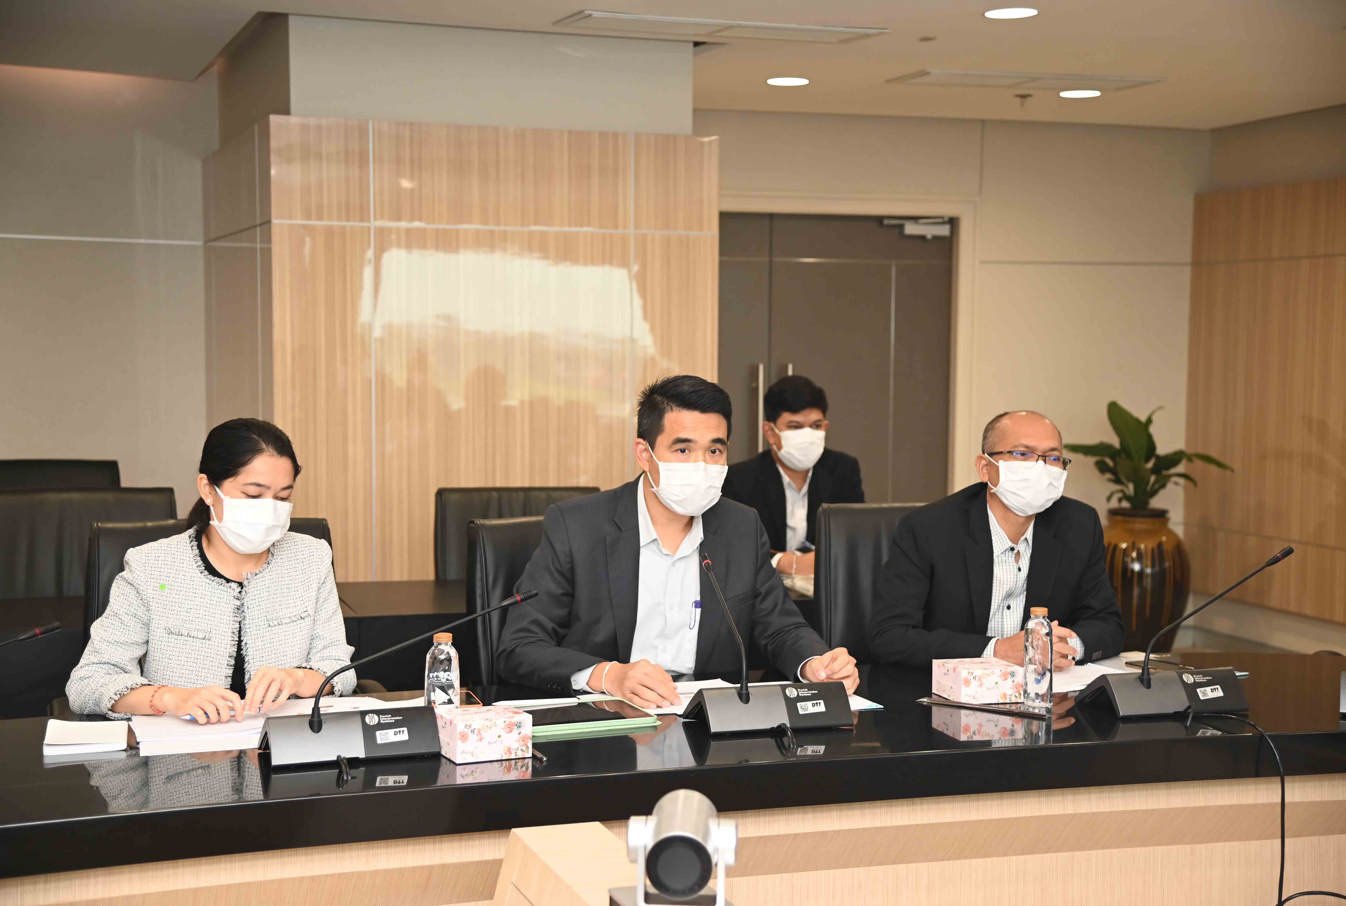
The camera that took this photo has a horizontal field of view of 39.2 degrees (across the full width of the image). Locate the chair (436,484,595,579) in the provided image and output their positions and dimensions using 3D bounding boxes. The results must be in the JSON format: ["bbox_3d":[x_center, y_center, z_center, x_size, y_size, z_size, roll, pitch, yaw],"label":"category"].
[{"bbox_3d":[-0.366,0.574,5.004,0.600,0.920,0.630,-1,5,-15],"label":"chair"}]

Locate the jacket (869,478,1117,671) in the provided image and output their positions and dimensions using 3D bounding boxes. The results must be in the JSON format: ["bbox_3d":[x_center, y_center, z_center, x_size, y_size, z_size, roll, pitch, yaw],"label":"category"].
[{"bbox_3d":[0.693,0.368,4.030,0.550,0.610,0.470,-1,4,-17],"label":"jacket"}]

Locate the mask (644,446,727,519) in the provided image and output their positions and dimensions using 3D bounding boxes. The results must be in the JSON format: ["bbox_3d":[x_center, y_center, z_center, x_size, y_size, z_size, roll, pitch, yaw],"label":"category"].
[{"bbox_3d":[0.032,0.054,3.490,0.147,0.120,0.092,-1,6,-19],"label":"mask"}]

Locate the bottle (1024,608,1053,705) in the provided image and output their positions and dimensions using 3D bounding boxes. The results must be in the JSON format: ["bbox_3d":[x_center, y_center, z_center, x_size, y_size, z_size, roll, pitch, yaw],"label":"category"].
[{"bbox_3d":[0.662,0.365,3.420,0.053,0.183,0.053,0,4,0],"label":"bottle"}]

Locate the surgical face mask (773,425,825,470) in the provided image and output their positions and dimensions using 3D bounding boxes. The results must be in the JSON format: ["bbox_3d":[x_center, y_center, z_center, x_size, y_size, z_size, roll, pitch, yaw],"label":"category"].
[{"bbox_3d":[0.345,-0.012,5.170,0.135,0.110,0.100,0,8,-13],"label":"surgical face mask"}]

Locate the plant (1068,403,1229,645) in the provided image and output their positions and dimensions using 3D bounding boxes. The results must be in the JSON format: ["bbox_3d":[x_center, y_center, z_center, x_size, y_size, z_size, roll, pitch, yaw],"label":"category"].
[{"bbox_3d":[2.103,0.331,8.368,0.720,1.140,0.660,-1,4,-19],"label":"plant"}]

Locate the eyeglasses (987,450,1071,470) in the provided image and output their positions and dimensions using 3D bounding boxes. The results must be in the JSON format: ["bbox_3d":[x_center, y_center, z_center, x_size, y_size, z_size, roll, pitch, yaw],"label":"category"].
[{"bbox_3d":[0.725,0.024,3.908,0.140,0.038,0.145,9,-6,-17],"label":"eyeglasses"}]

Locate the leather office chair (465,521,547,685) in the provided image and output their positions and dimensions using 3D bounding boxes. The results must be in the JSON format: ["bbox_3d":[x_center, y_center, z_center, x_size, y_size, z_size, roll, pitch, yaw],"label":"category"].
[{"bbox_3d":[-0.121,0.647,3.869,0.620,0.989,0.650,-2,6,-23],"label":"leather office chair"}]

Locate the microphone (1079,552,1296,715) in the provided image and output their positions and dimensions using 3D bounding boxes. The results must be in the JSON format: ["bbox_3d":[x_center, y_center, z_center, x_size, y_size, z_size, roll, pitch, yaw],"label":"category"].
[{"bbox_3d":[0.959,0.316,3.444,0.408,0.282,0.159,-1,4,-16],"label":"microphone"}]

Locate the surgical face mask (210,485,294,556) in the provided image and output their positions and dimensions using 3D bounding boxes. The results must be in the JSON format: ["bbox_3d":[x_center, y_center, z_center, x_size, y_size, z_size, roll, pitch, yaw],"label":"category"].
[{"bbox_3d":[-0.783,0.125,3.500,0.135,0.110,0.095,1,18,-34],"label":"surgical face mask"}]

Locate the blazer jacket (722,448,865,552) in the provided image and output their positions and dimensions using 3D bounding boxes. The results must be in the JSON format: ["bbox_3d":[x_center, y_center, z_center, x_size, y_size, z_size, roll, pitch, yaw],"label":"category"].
[{"bbox_3d":[0.330,0.295,5.300,0.480,0.620,0.420,-1,4,-15],"label":"blazer jacket"}]

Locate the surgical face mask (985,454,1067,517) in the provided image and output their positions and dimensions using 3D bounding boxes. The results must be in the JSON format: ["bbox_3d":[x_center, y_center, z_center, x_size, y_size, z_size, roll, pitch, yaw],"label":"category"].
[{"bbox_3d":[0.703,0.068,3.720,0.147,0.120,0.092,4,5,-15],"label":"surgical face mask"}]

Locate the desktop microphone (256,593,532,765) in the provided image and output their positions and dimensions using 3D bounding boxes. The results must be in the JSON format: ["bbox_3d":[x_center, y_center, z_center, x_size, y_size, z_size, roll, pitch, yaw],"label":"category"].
[{"bbox_3d":[-0.436,0.348,3.034,0.425,0.250,0.165,-1,6,-19],"label":"desktop microphone"}]

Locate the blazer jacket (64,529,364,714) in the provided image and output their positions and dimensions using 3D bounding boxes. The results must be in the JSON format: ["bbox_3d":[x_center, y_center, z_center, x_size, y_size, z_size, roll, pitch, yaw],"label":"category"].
[{"bbox_3d":[-0.834,0.399,3.417,0.500,0.520,0.350,-1,6,-17],"label":"blazer jacket"}]

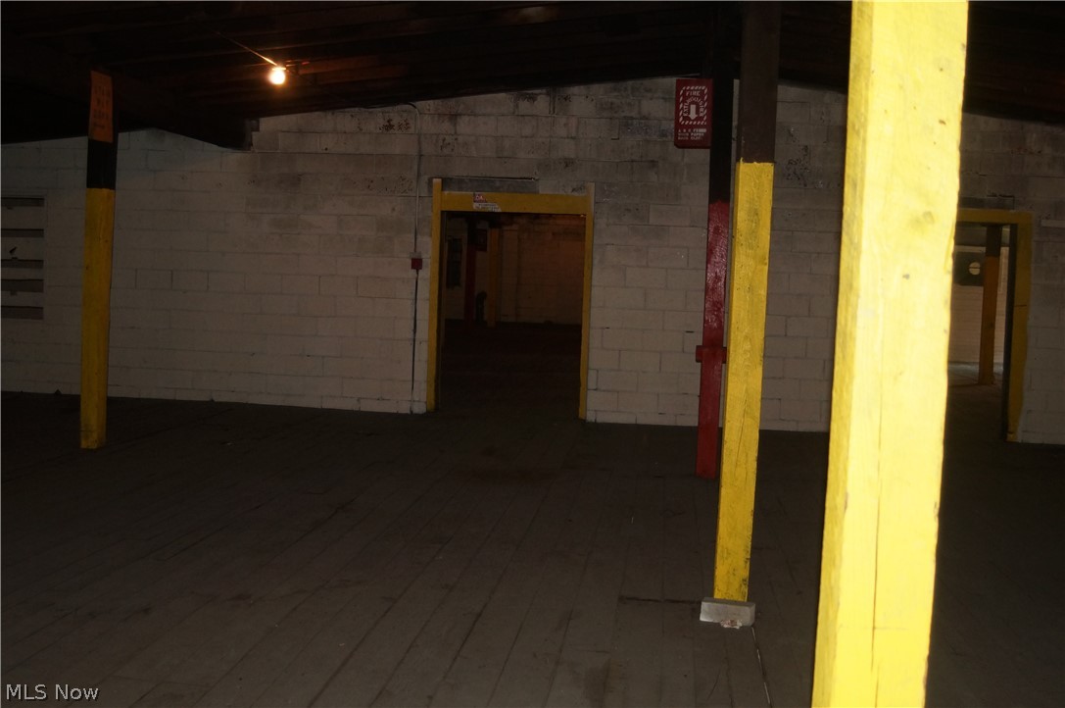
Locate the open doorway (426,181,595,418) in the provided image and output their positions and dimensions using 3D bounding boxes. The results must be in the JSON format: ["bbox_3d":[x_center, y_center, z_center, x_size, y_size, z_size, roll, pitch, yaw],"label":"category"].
[{"bbox_3d":[-0.210,-0.539,12.334,1.588,2.330,0.250,3,4,6],"label":"open doorway"}]

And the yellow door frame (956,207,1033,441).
[{"bbox_3d":[3.978,-0.288,11.864,1.380,2.210,0.250,3,4,6],"label":"yellow door frame"}]

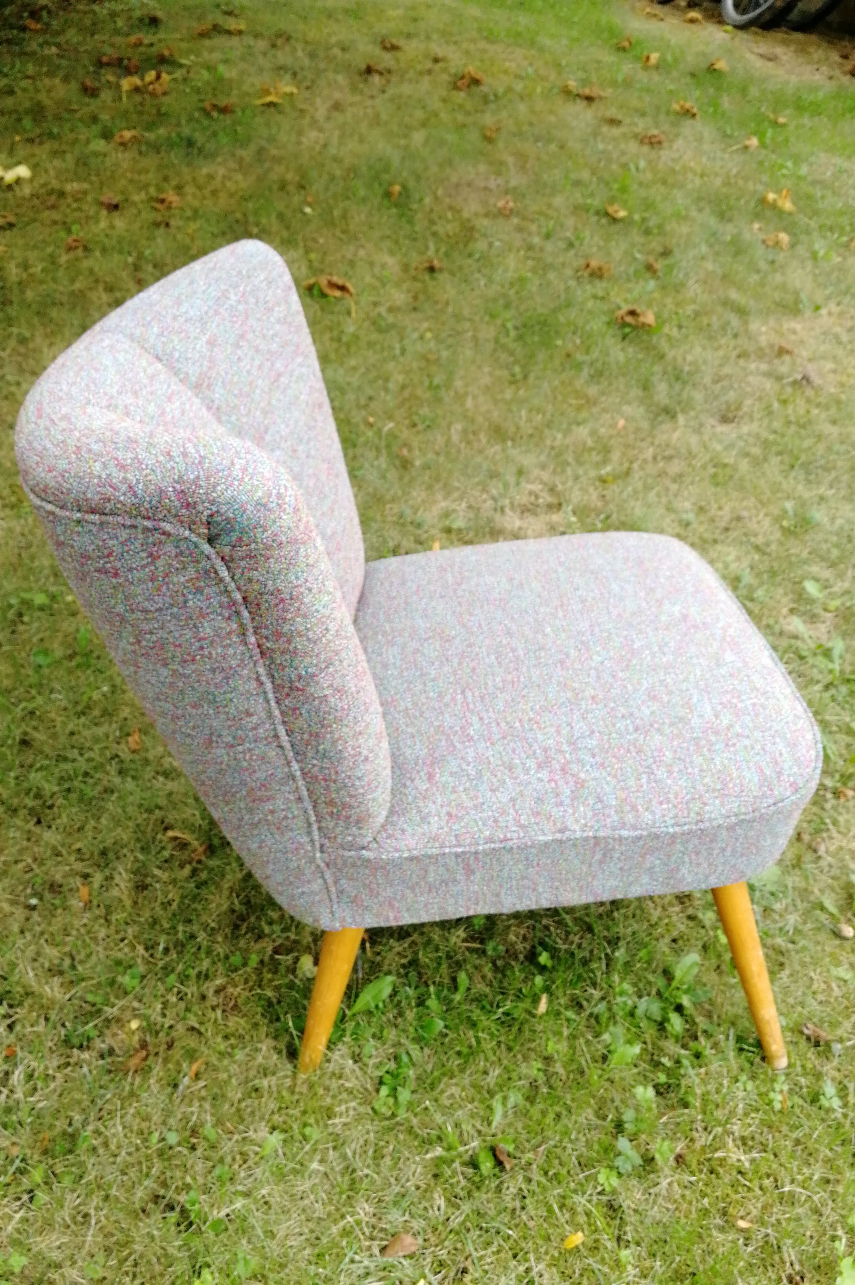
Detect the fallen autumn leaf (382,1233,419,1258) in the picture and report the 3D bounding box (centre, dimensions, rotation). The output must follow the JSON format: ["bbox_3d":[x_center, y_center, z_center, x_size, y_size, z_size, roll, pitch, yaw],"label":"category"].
[{"bbox_3d":[-0.026,0.581,0.967,0.038,0.014,0.024,-15,43,-17],"label":"fallen autumn leaf"}]

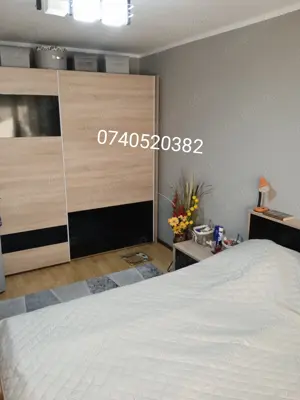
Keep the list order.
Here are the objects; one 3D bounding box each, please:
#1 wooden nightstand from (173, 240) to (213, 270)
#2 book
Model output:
[{"bbox_3d":[0.567,0.702,3.143,0.480,0.475,0.510,-8,17,-29],"label":"wooden nightstand"},{"bbox_3d":[1.040,0.122,2.623,0.135,0.022,0.205,-8,17,-29],"label":"book"}]

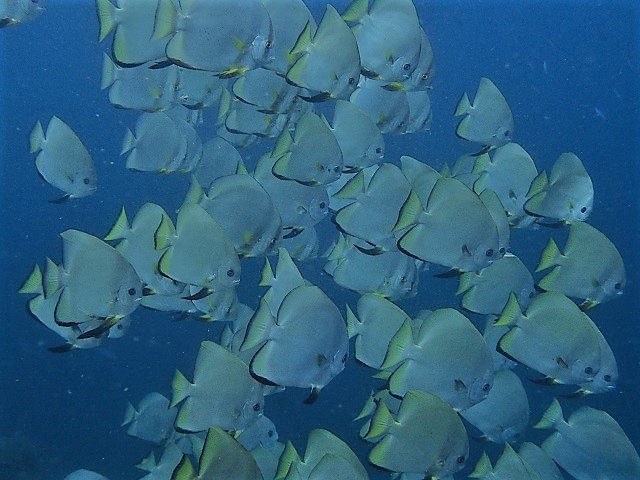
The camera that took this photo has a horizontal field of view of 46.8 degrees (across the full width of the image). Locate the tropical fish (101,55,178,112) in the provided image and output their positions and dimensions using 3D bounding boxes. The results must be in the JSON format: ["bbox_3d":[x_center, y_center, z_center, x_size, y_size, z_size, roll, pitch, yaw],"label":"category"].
[{"bbox_3d":[-0.716,-0.647,3.000,0.355,0.280,0.070,7,-3,-22],"label":"tropical fish"}]

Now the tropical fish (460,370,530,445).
[{"bbox_3d":[0.811,0.801,3.600,0.400,0.380,0.065,19,-2,-10],"label":"tropical fish"}]

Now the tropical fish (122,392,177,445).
[{"bbox_3d":[-0.963,1.020,4.200,0.330,0.280,0.070,20,-3,-20],"label":"tropical fish"}]

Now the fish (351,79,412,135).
[{"bbox_3d":[0.306,-0.738,4.000,0.400,0.380,0.065,15,2,-1],"label":"fish"}]

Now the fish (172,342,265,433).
[{"bbox_3d":[-0.356,0.542,2.700,0.360,0.335,0.065,15,0,0],"label":"fish"}]

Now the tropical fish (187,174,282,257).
[{"bbox_3d":[-0.311,-0.083,2.600,0.350,0.285,0.075,25,-3,-28],"label":"tropical fish"}]

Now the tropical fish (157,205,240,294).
[{"bbox_3d":[-0.497,0.052,3.050,0.400,0.380,0.065,19,-6,-21],"label":"tropical fish"}]

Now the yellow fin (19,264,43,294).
[{"bbox_3d":[-1.073,0.147,2.750,0.075,0.125,0.020,28,-3,-12],"label":"yellow fin"}]

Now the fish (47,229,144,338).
[{"bbox_3d":[-0.793,0.149,2.600,0.345,0.355,0.075,8,-3,-3],"label":"fish"}]

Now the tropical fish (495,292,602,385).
[{"bbox_3d":[0.735,0.316,2.400,0.345,0.285,0.075,28,-3,-12],"label":"tropical fish"}]

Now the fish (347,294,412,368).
[{"bbox_3d":[0.288,0.405,3.200,0.360,0.325,0.065,13,0,0],"label":"fish"}]

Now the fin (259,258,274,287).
[{"bbox_3d":[-0.232,0.141,3.200,0.060,0.125,0.020,18,-3,-20],"label":"fin"}]

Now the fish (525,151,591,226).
[{"bbox_3d":[1.106,-0.232,3.400,0.335,0.325,0.065,24,8,18],"label":"fish"}]

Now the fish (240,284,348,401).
[{"bbox_3d":[-0.071,0.347,2.550,0.400,0.390,0.065,22,-12,-31],"label":"fish"}]

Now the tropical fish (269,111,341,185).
[{"bbox_3d":[-0.050,-0.477,3.900,0.400,0.380,0.065,22,-7,-21],"label":"tropical fish"}]

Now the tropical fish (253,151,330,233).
[{"bbox_3d":[-0.144,-0.201,3.000,0.385,0.355,0.070,20,-3,-9],"label":"tropical fish"}]

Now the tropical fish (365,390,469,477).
[{"bbox_3d":[0.383,0.750,2.850,0.400,0.360,0.065,19,-1,-8],"label":"tropical fish"}]

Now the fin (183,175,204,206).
[{"bbox_3d":[-0.482,-0.169,2.750,0.065,0.145,0.018,22,-1,-3],"label":"fin"}]

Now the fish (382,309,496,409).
[{"bbox_3d":[0.401,0.394,2.400,0.370,0.335,0.067,24,-2,-4],"label":"fish"}]

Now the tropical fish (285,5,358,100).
[{"bbox_3d":[0.033,-0.711,2.850,0.345,0.335,0.065,28,7,14],"label":"tropical fish"}]

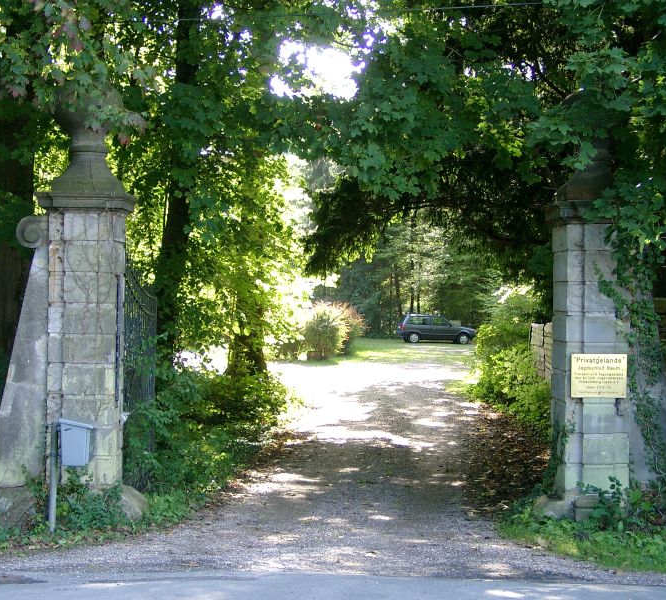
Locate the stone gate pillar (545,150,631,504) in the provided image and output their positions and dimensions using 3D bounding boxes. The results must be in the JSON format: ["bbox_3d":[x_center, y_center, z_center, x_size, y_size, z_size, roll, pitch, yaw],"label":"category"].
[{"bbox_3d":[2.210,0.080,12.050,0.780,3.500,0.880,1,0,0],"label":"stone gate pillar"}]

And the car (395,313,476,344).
[{"bbox_3d":[5.070,1.410,68.300,3.850,1.450,1.650,1,0,-6],"label":"car"}]

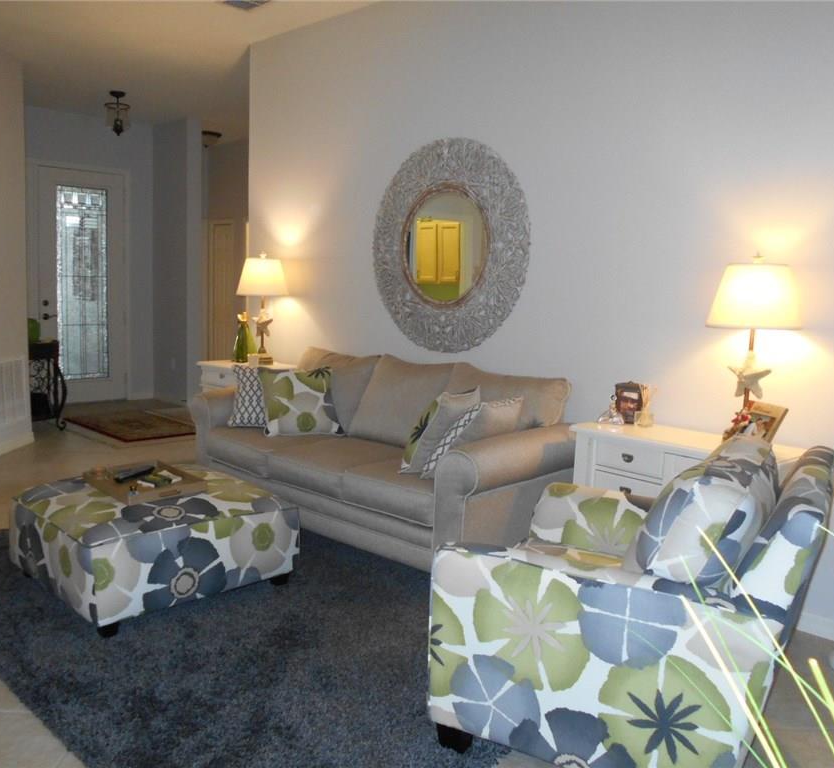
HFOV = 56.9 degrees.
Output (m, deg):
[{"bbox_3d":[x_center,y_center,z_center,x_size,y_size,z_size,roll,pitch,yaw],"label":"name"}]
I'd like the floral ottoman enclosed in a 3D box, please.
[{"bbox_3d":[-1.161,0.692,3.418,0.866,0.389,0.912,9,9,44],"label":"floral ottoman"}]

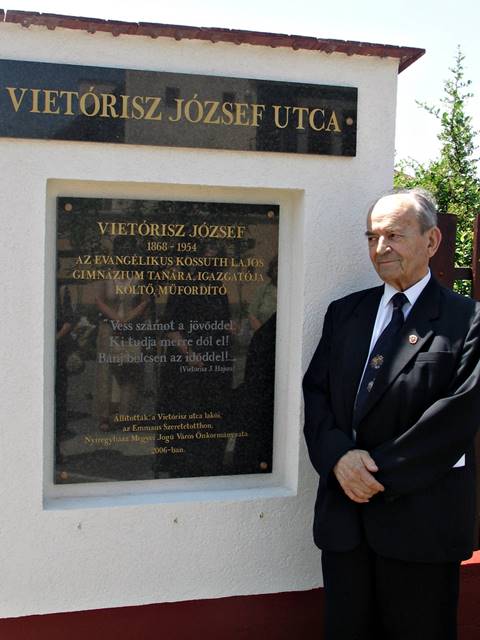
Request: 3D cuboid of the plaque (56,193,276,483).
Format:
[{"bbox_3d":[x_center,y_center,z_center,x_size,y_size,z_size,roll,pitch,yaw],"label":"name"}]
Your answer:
[{"bbox_3d":[-0.205,0.062,2.188,0.636,0.798,0.030,0,4,-13],"label":"plaque"}]

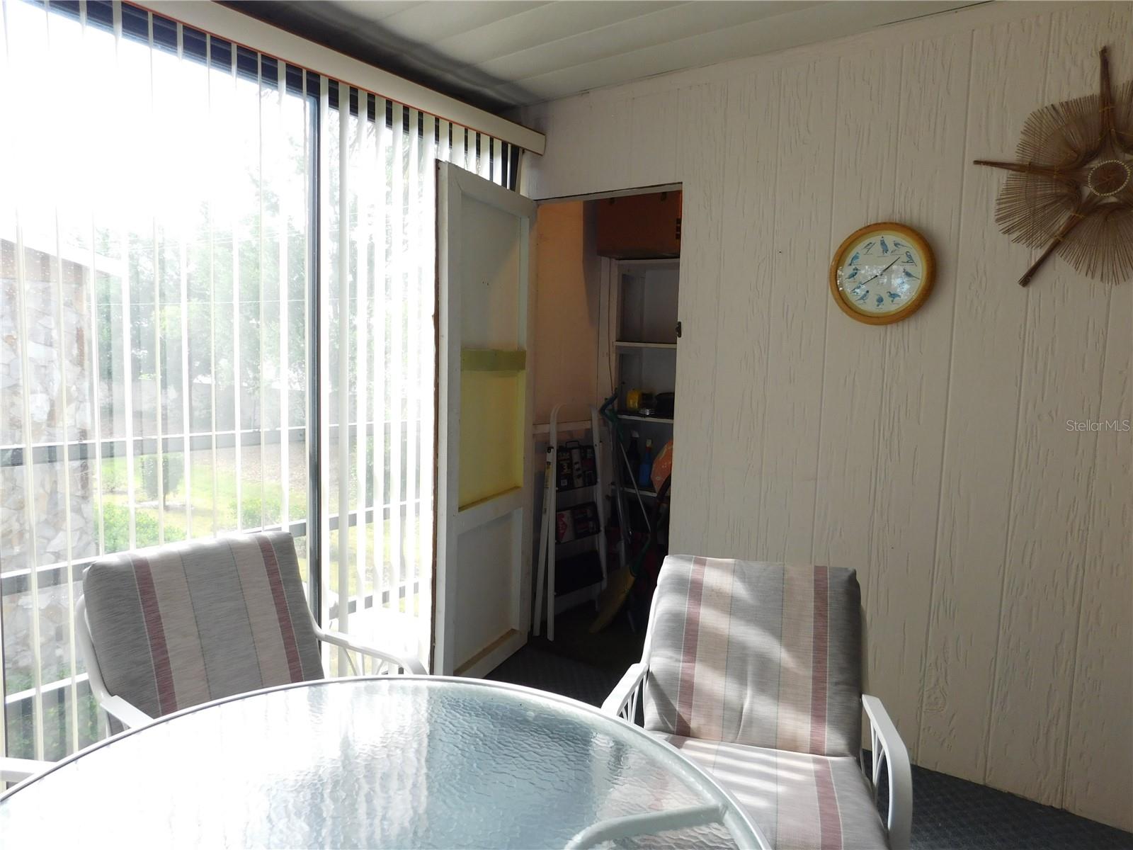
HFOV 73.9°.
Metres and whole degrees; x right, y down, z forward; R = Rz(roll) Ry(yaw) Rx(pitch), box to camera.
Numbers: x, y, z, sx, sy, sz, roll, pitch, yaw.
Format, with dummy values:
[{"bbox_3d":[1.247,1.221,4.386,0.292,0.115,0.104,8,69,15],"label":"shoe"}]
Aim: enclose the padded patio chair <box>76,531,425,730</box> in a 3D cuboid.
[{"bbox_3d":[-0.687,0.737,1.721,0.680,0.870,0.610,6,7,39],"label":"padded patio chair"}]

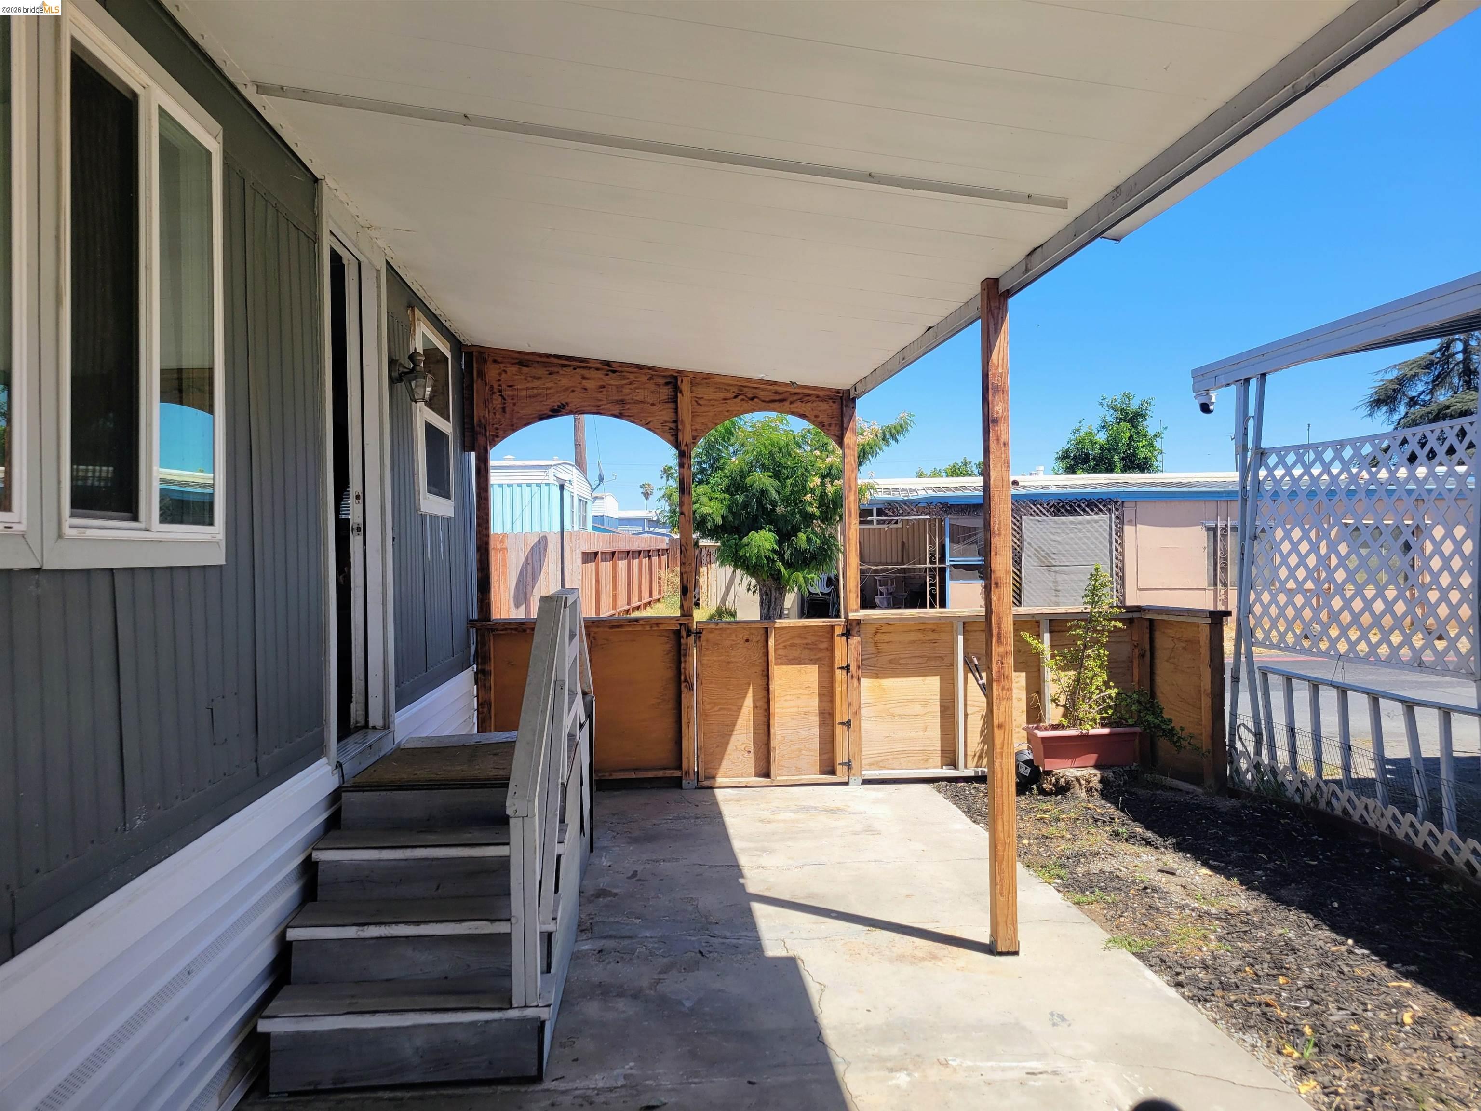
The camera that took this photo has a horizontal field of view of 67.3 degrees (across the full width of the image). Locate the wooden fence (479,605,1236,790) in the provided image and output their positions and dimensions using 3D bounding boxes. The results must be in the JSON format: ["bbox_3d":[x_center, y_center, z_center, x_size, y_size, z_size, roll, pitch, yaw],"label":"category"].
[{"bbox_3d":[0.566,0.926,6.752,4.430,1.110,1.070,-1,0,-5],"label":"wooden fence"}]

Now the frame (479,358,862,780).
[{"bbox_3d":[-0.463,0.075,7.126,2.465,2.840,0.110,-1,0,-5],"label":"frame"}]

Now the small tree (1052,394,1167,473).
[{"bbox_3d":[10.595,-1.687,31.939,3.100,5.960,3.100,-1,0,-5],"label":"small tree"}]

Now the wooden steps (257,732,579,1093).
[{"bbox_3d":[-1.020,1.153,4.052,0.815,0.710,1.900,-1,0,-5],"label":"wooden steps"}]

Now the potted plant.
[{"bbox_3d":[2.130,0.678,6.901,0.740,1.240,0.420,-1,0,-13],"label":"potted plant"}]

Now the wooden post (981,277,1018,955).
[{"bbox_3d":[0.967,0.227,4.170,0.091,2.505,0.091,-1,0,-5],"label":"wooden post"}]

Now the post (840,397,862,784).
[{"bbox_3d":[0.725,0.225,7.214,0.091,2.505,0.091,-1,0,-5],"label":"post"}]

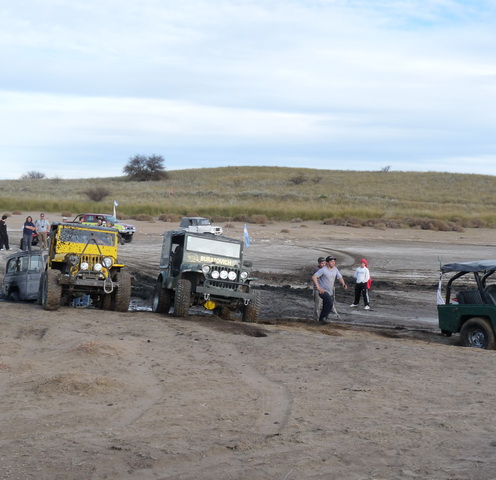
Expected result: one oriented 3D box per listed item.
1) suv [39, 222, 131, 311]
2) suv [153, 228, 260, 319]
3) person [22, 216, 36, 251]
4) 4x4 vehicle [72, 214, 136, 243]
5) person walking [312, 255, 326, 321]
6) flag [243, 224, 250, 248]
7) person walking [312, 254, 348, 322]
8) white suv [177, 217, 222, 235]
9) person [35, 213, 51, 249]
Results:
[{"bbox_3d":[-3.832,0.633,20.800,1.750,1.900,3.350,4,-1,-17],"label":"suv"},{"bbox_3d":[-1.016,0.808,20.500,1.730,1.870,3.400,6,-2,-20],"label":"suv"},{"bbox_3d":[-10.463,-0.335,42.500,0.580,1.660,0.400,-1,4,-20],"label":"person"},{"bbox_3d":[-8.621,-0.637,50.500,4.700,1.800,1.750,2,4,27],"label":"4x4 vehicle"},{"bbox_3d":[1.837,1.259,22.800,0.500,1.670,0.380,-2,4,-30],"label":"person walking"},{"bbox_3d":[-0.023,-0.080,20.300,0.160,0.550,0.100,-7,4,0],"label":"flag"},{"bbox_3d":[1.984,1.217,21.600,0.750,1.680,0.550,-3,5,-35],"label":"person walking"},{"bbox_3d":[-3.310,-0.789,62.500,3.400,1.700,1.550,3,5,35],"label":"white suv"},{"bbox_3d":[-9.826,-0.407,42.500,0.620,1.760,0.350,-1,4,-14],"label":"person"}]

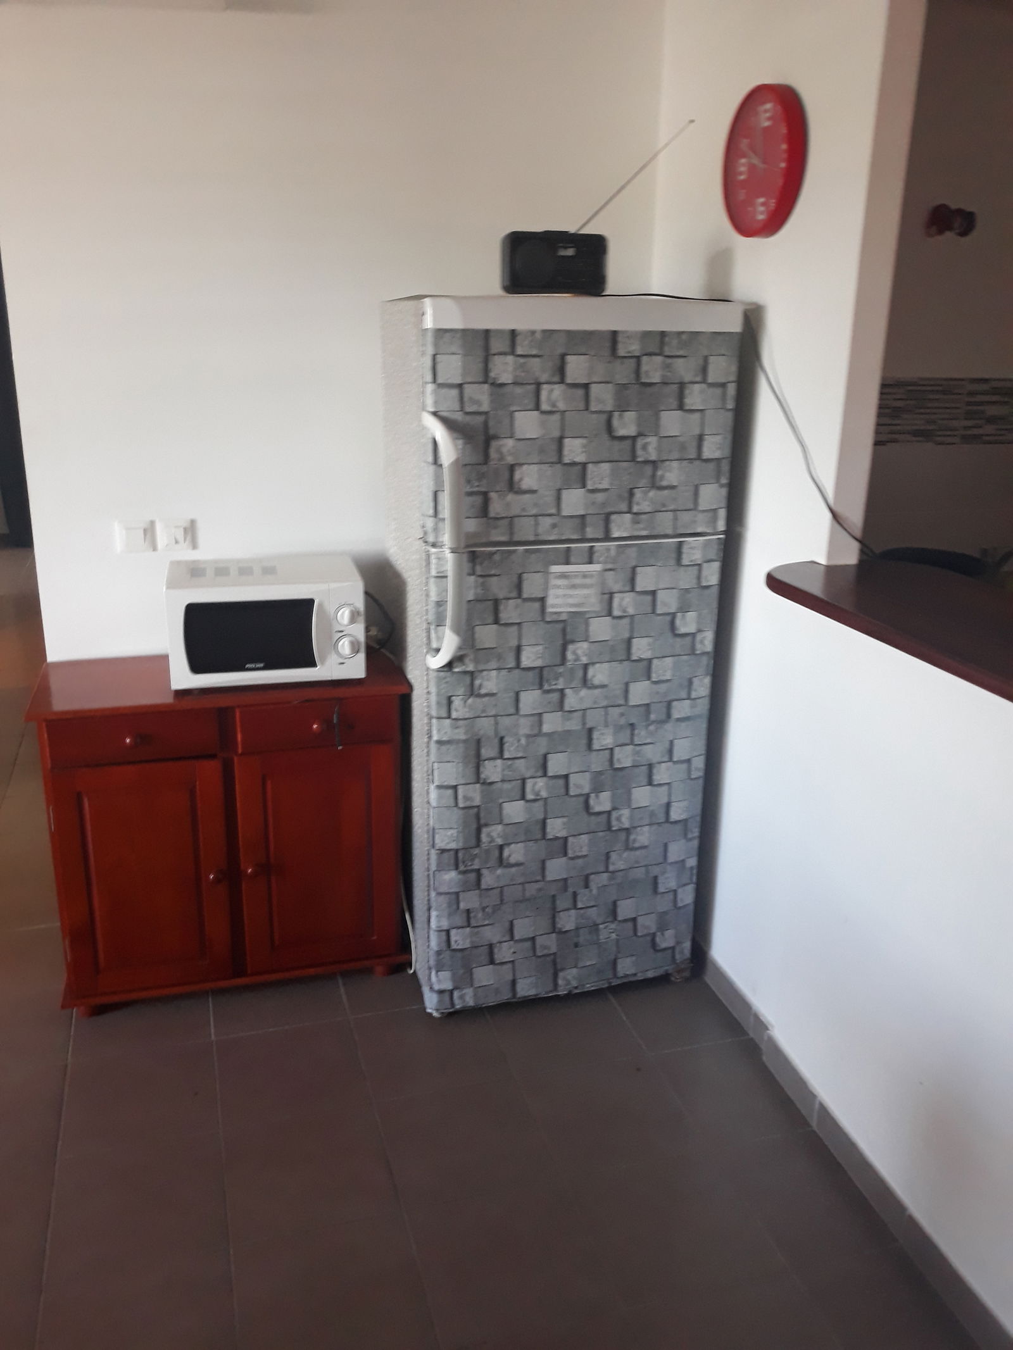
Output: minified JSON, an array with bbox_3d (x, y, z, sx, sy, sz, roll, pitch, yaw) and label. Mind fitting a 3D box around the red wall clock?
[{"bbox_3d":[0.550,-1.096,2.259,0.043,0.294,0.294,-3,17,-14],"label":"red wall clock"}]

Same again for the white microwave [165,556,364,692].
[{"bbox_3d":[-0.612,-0.135,2.658,0.456,0.259,0.366,-4,17,-16],"label":"white microwave"}]

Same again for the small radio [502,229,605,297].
[{"bbox_3d":[0.101,-0.885,2.284,0.231,0.140,0.075,-4,17,-16],"label":"small radio"}]

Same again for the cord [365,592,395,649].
[{"bbox_3d":[-0.375,-0.141,2.826,0.095,0.175,0.191,-4,17,-16],"label":"cord"}]

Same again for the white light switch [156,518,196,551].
[{"bbox_3d":[-0.855,-0.361,2.737,0.098,0.087,0.018,-4,17,-16],"label":"white light switch"}]

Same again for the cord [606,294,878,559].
[{"bbox_3d":[0.468,-0.532,2.232,0.406,0.512,0.588,-4,17,-16],"label":"cord"}]

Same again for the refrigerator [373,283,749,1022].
[{"bbox_3d":[0.086,-0.054,2.734,0.712,1.711,0.625,-4,17,-16],"label":"refrigerator"}]

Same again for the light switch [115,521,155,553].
[{"bbox_3d":[-0.953,-0.354,2.709,0.095,0.084,0.018,-4,17,-16],"label":"light switch"}]

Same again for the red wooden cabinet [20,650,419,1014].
[{"bbox_3d":[-0.722,0.386,2.777,0.878,0.812,0.442,-4,17,-16],"label":"red wooden cabinet"}]

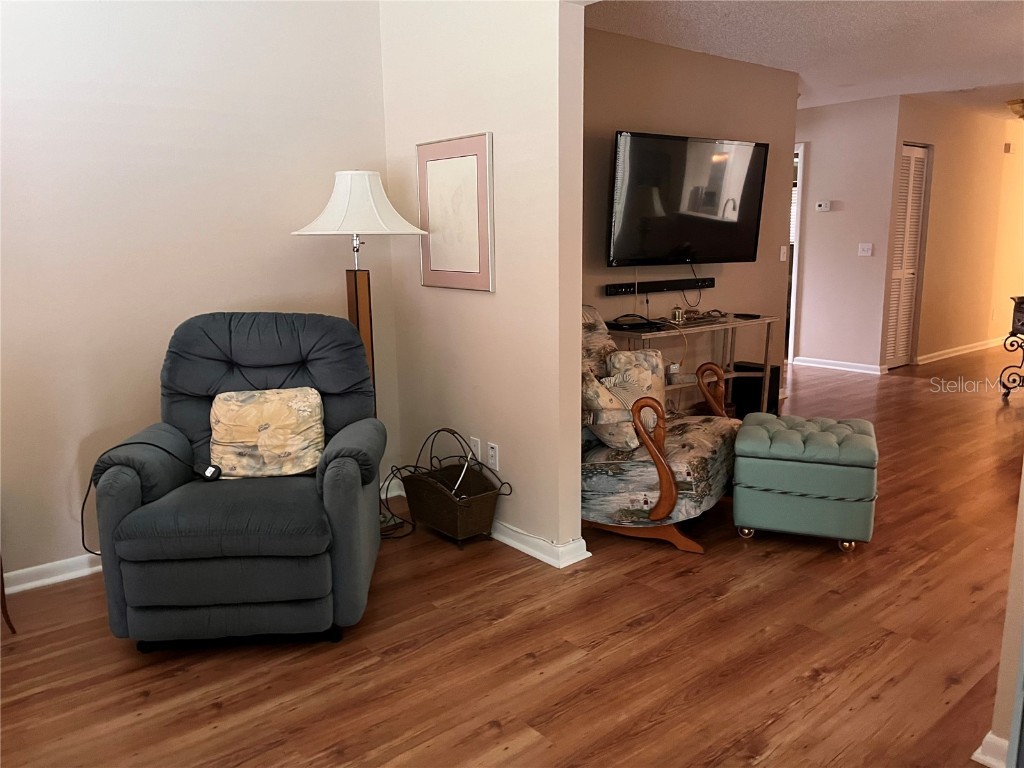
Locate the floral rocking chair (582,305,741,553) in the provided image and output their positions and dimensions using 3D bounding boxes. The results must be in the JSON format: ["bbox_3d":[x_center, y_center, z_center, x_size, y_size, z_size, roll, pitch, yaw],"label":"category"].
[{"bbox_3d":[0.585,0.115,3.547,0.880,0.980,0.880,5,12,27],"label":"floral rocking chair"}]

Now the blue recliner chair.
[{"bbox_3d":[-0.917,0.269,2.814,0.830,1.000,0.900,-2,11,-4],"label":"blue recliner chair"}]

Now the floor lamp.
[{"bbox_3d":[-0.633,-0.116,3.321,0.565,1.555,0.565,-2,11,-4],"label":"floor lamp"}]

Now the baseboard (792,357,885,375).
[{"bbox_3d":[3.072,-0.186,7.290,0.030,0.080,0.840,-9,14,-38],"label":"baseboard"}]

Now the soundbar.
[{"bbox_3d":[0.959,-0.622,4.905,1.026,0.067,0.050,-9,14,-38],"label":"soundbar"}]

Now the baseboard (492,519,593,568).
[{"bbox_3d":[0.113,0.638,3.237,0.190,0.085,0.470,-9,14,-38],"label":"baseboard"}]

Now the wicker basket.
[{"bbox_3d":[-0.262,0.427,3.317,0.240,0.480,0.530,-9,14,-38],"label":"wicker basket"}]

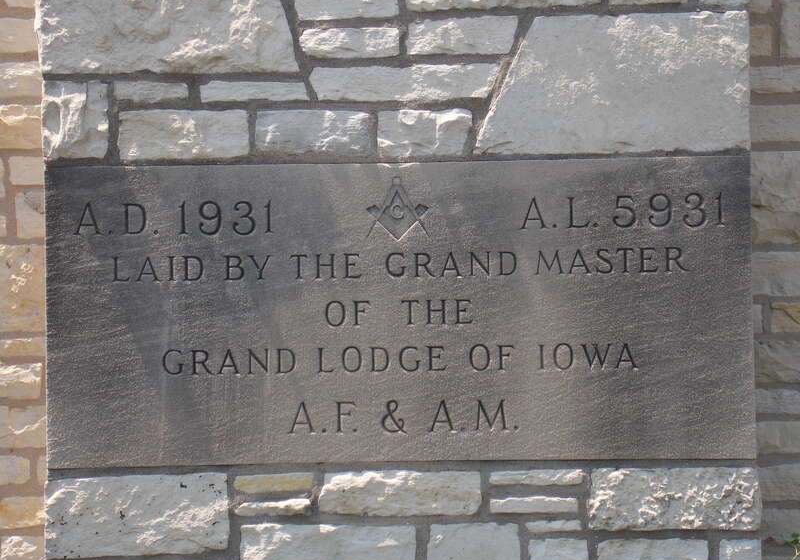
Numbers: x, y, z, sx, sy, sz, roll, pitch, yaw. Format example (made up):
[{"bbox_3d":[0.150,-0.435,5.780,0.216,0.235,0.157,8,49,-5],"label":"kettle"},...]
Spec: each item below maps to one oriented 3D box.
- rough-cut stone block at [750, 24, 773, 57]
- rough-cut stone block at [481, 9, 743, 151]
[{"bbox_3d":[0.588,-0.391,3.296,0.045,0.051,0.070,-1,-2,0],"label":"rough-cut stone block"},{"bbox_3d":[0.336,-0.307,3.210,0.433,0.220,0.150,-1,-2,0],"label":"rough-cut stone block"}]

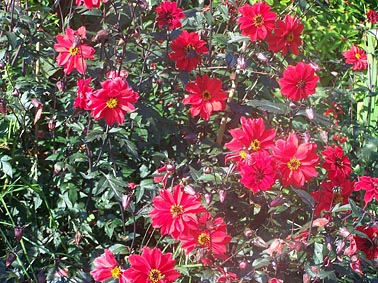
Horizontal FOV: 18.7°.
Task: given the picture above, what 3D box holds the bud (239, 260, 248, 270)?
[{"bbox_3d":[0.098,0.222,2.050,0.017,0.018,0.017,0,14,0],"label":"bud"}]

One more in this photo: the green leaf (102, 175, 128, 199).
[{"bbox_3d":[-0.142,0.087,2.220,0.045,0.055,0.014,-31,-19,-17],"label":"green leaf"}]

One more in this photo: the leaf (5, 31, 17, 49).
[{"bbox_3d":[-0.386,-0.221,2.480,0.025,0.039,0.014,1,-6,-6],"label":"leaf"}]

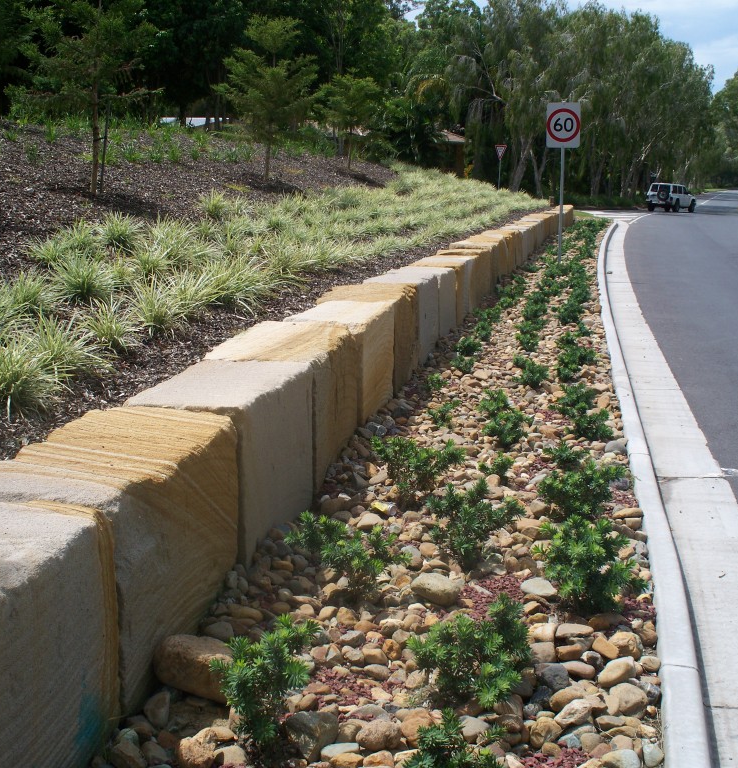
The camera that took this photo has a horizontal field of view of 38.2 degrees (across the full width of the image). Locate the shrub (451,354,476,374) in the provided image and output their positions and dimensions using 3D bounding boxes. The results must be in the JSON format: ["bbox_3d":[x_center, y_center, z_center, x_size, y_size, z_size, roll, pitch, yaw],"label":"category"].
[{"bbox_3d":[0.761,-0.155,8.580,0.193,0.151,0.184,1,10,5],"label":"shrub"}]

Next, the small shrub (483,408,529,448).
[{"bbox_3d":[0.795,0.256,6.156,0.266,0.222,0.253,1,11,7],"label":"small shrub"}]

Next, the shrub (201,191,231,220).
[{"bbox_3d":[-1.538,-1.800,10.738,0.298,0.298,0.284,-1,10,-8],"label":"shrub"}]

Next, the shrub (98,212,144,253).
[{"bbox_3d":[-2.047,-1.247,8.770,0.379,0.310,0.360,-2,11,-13],"label":"shrub"}]

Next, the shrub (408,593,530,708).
[{"bbox_3d":[0.277,0.737,2.975,0.335,0.283,0.318,1,10,6],"label":"shrub"}]

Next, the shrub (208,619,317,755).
[{"bbox_3d":[-0.277,0.792,2.817,0.291,0.380,0.276,-1,11,-6],"label":"shrub"}]

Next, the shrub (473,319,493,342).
[{"bbox_3d":[1.117,-0.522,10.387,0.195,0.216,0.185,1,11,6],"label":"shrub"}]

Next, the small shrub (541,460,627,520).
[{"bbox_3d":[0.961,0.478,4.772,0.394,0.288,0.375,2,11,12],"label":"small shrub"}]

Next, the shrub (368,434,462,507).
[{"bbox_3d":[0.223,0.383,4.801,0.424,0.304,0.320,0,10,0],"label":"shrub"}]

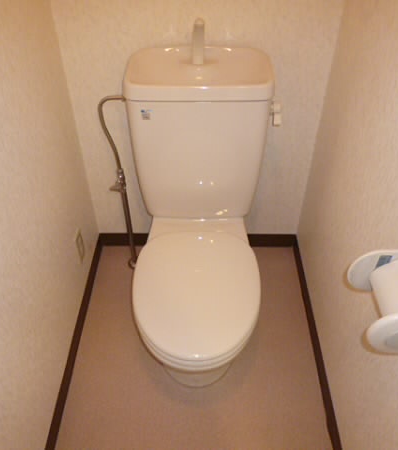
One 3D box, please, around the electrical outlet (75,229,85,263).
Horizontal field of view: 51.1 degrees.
[{"bbox_3d":[-0.424,0.078,1.507,0.010,0.120,0.070,1,44,0],"label":"electrical outlet"}]

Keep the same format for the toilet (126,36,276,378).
[{"bbox_3d":[0.000,0.054,1.272,0.385,0.880,0.755,1,44,0],"label":"toilet"}]

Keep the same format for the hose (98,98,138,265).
[{"bbox_3d":[-0.267,-0.108,1.510,0.090,0.780,0.050,1,44,0],"label":"hose"}]

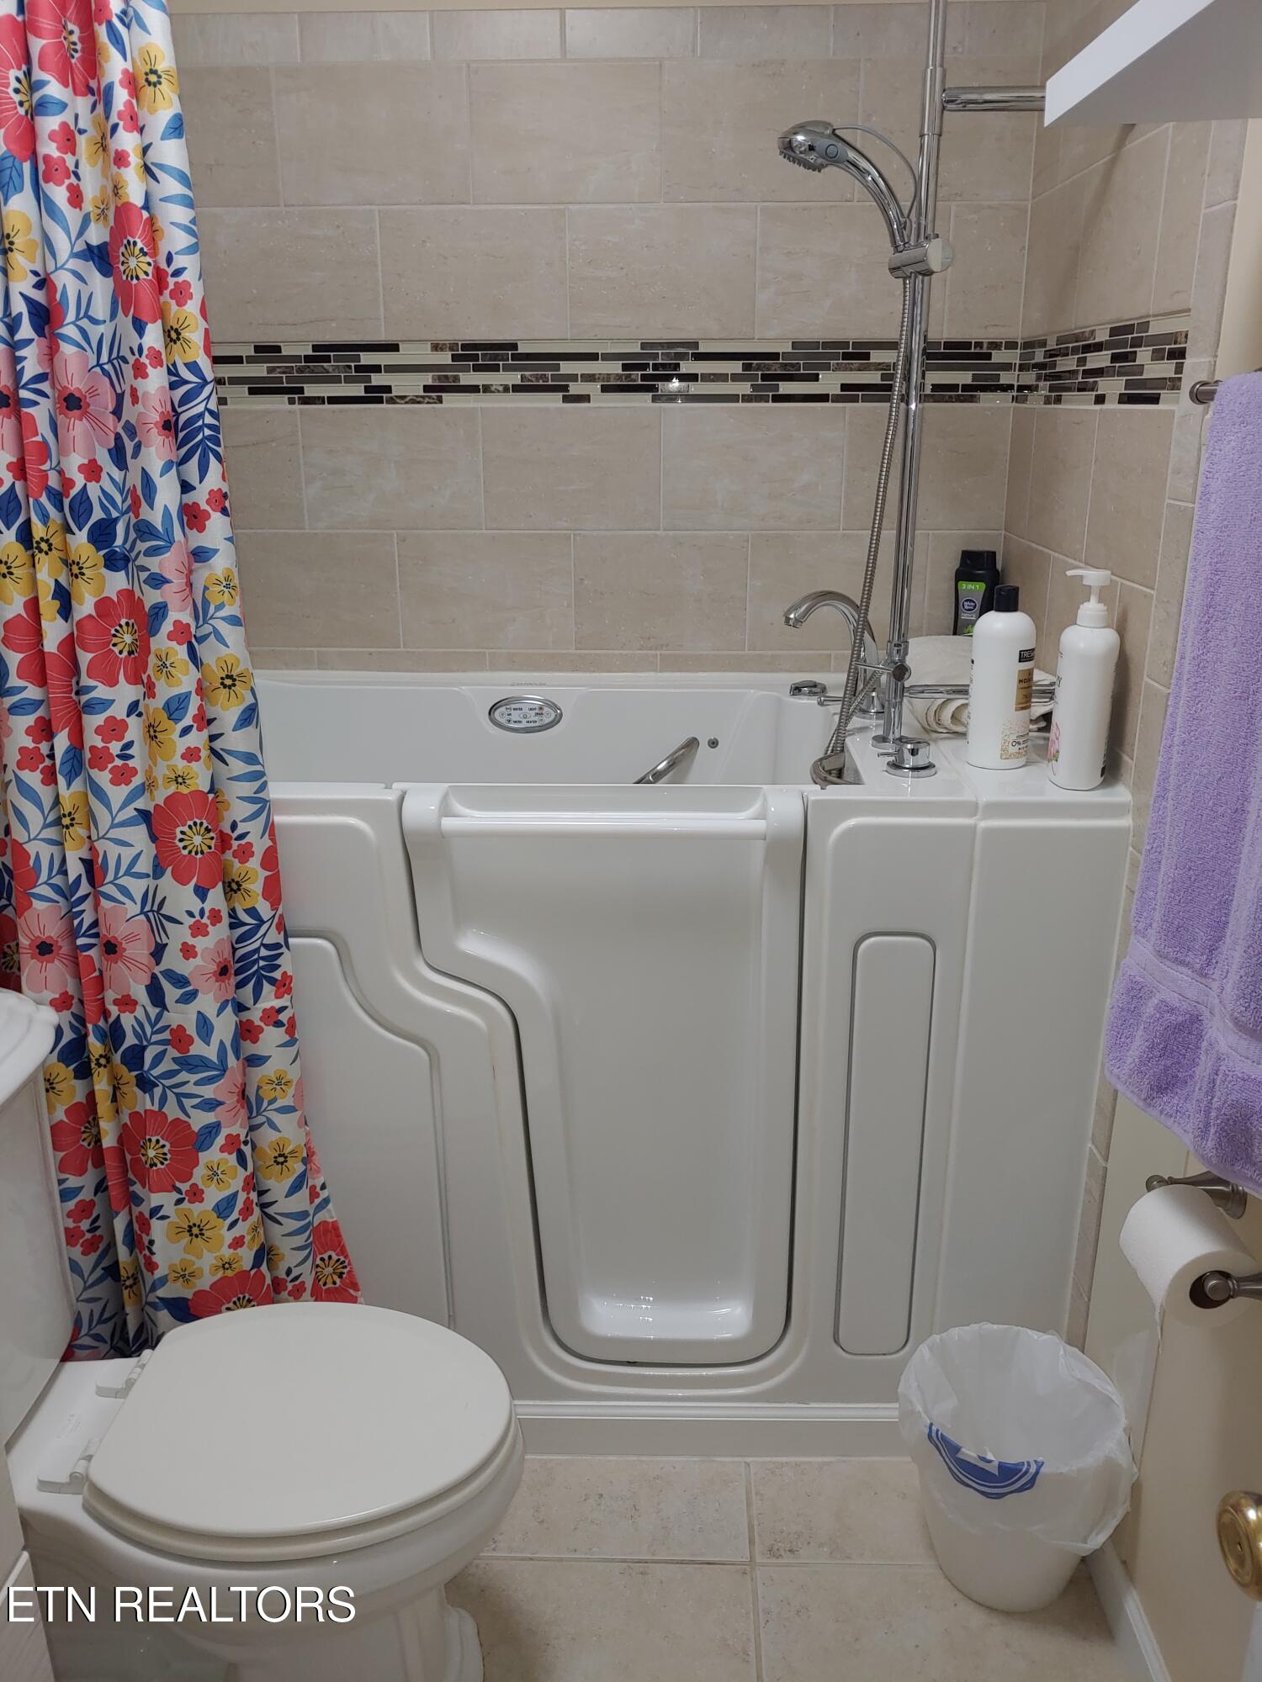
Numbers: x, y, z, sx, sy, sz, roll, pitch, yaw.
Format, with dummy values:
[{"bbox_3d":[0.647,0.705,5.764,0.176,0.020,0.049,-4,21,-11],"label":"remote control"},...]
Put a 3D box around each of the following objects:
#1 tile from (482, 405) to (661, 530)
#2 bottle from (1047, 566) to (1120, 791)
[{"bbox_3d":[-0.103,-0.645,2.115,0.311,0.206,0.010,1,19,2],"label":"tile"},{"bbox_3d":[0.573,-0.204,1.529,0.077,0.271,0.076,3,19,9],"label":"bottle"}]

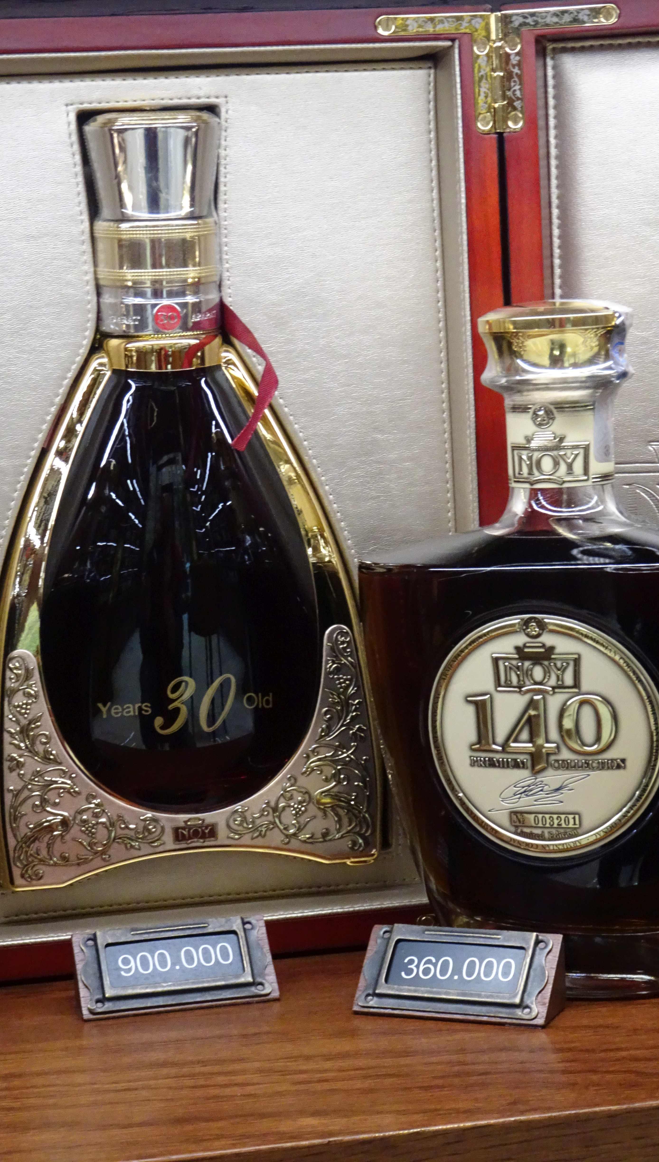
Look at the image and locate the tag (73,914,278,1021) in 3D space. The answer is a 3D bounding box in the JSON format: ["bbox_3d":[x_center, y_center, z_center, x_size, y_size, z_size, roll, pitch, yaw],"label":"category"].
[{"bbox_3d":[-0.058,0.145,0.858,0.073,0.028,0.029,-4,7,-11],"label":"tag"}]

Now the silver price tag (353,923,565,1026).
[{"bbox_3d":[0.046,0.144,0.832,0.073,0.028,0.029,0,8,22],"label":"silver price tag"}]

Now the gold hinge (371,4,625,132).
[{"bbox_3d":[0.065,-0.197,0.882,0.093,0.047,0.011,-3,7,-1],"label":"gold hinge"}]

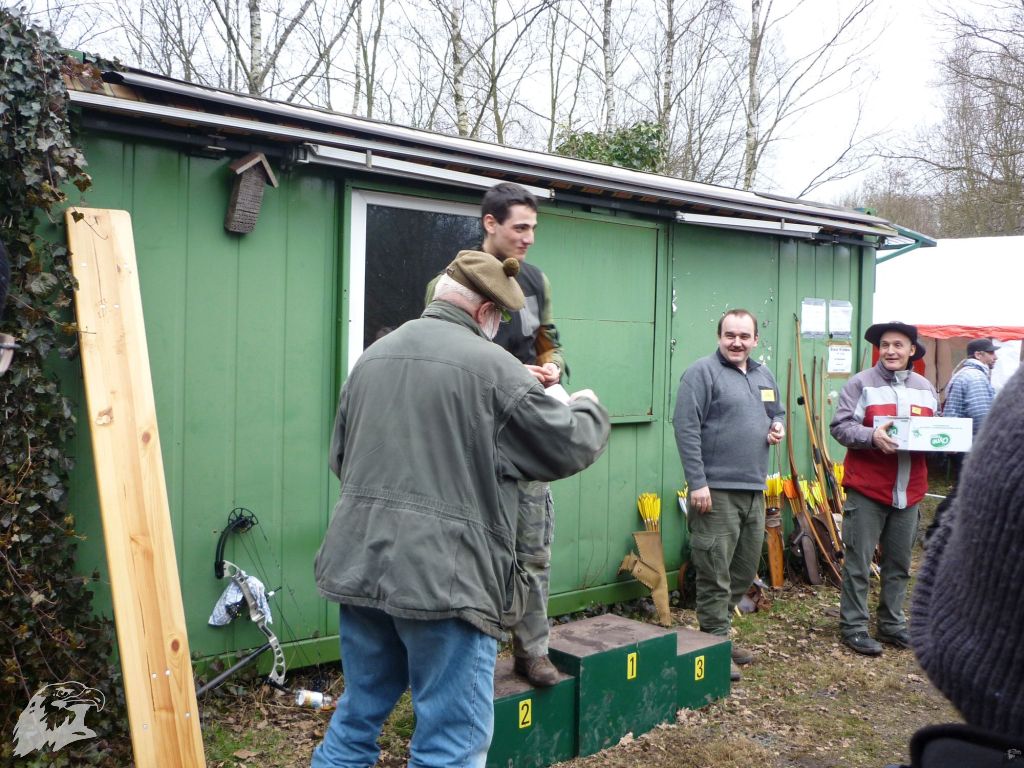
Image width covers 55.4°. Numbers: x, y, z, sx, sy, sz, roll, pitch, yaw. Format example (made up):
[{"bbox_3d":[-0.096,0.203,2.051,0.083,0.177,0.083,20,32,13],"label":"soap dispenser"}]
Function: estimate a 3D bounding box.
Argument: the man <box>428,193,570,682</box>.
[{"bbox_3d":[-0.035,0.172,3.662,0.520,1.853,0.400,1,1,-37],"label":"man"}]

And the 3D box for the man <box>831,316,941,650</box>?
[{"bbox_3d":[1.975,0.550,5.205,0.570,1.766,0.400,1,1,-7],"label":"man"}]

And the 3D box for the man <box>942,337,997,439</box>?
[{"bbox_3d":[3.670,0.535,7.855,0.420,1.803,0.520,1,1,22],"label":"man"}]

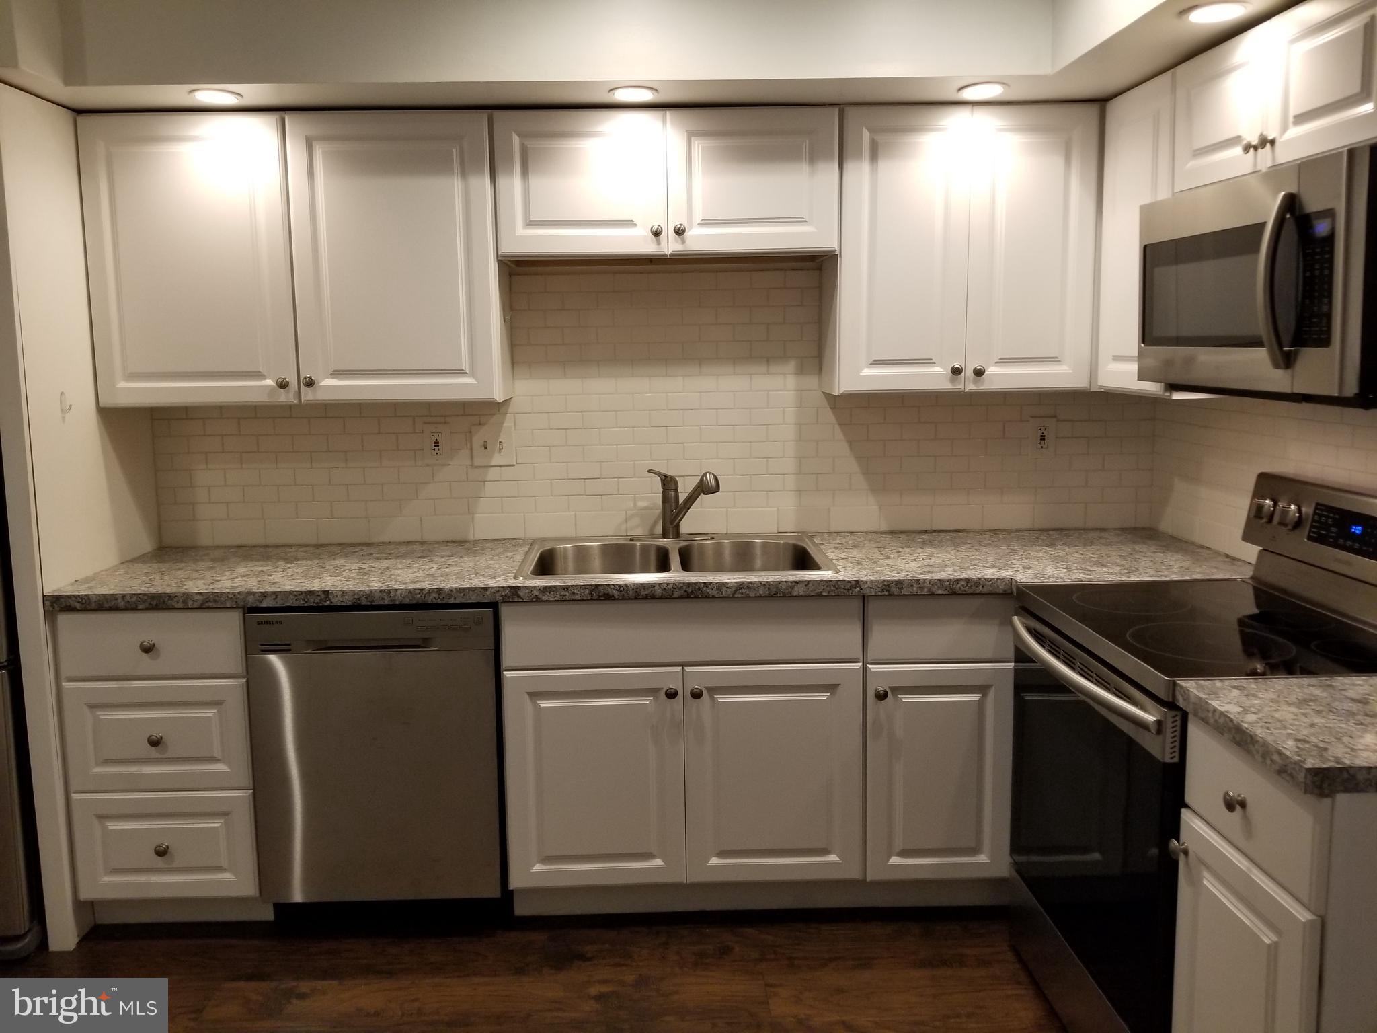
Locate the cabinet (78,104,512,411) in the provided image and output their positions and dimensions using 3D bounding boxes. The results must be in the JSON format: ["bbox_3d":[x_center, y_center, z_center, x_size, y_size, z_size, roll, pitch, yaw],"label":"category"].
[{"bbox_3d":[-1.062,-0.703,2.913,1.076,0.755,0.304,-1,6,-1],"label":"cabinet"}]

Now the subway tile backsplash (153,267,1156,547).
[{"bbox_3d":[-0.091,-0.332,3.112,3.012,0.802,0.030,-1,6,-1],"label":"subway tile backsplash"}]

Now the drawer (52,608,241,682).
[{"bbox_3d":[-1.322,0.286,2.779,0.449,0.164,0.480,-1,6,-1],"label":"drawer"}]

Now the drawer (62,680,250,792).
[{"bbox_3d":[-1.318,0.518,2.804,0.449,0.283,0.480,-1,6,-1],"label":"drawer"}]

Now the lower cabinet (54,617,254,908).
[{"bbox_3d":[-1.318,0.563,2.865,0.449,0.744,0.591,-1,6,-1],"label":"lower cabinet"}]

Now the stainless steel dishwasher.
[{"bbox_3d":[-0.786,0.569,2.876,0.608,0.757,0.591,-1,6,-1],"label":"stainless steel dishwasher"}]

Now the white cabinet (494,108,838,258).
[{"bbox_3d":[-0.058,-0.905,2.910,0.910,0.383,0.304,-1,6,-1],"label":"white cabinet"}]

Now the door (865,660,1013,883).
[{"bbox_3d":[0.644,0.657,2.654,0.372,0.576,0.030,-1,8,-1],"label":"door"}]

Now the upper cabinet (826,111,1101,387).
[{"bbox_3d":[0.750,-0.735,2.944,0.692,0.755,0.304,-1,6,-1],"label":"upper cabinet"}]

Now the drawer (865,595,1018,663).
[{"bbox_3d":[0.626,0.248,2.811,0.369,0.162,0.480,-1,6,-1],"label":"drawer"}]

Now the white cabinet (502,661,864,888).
[{"bbox_3d":[-0.014,0.622,2.896,0.891,0.572,0.591,-1,6,-1],"label":"white cabinet"}]

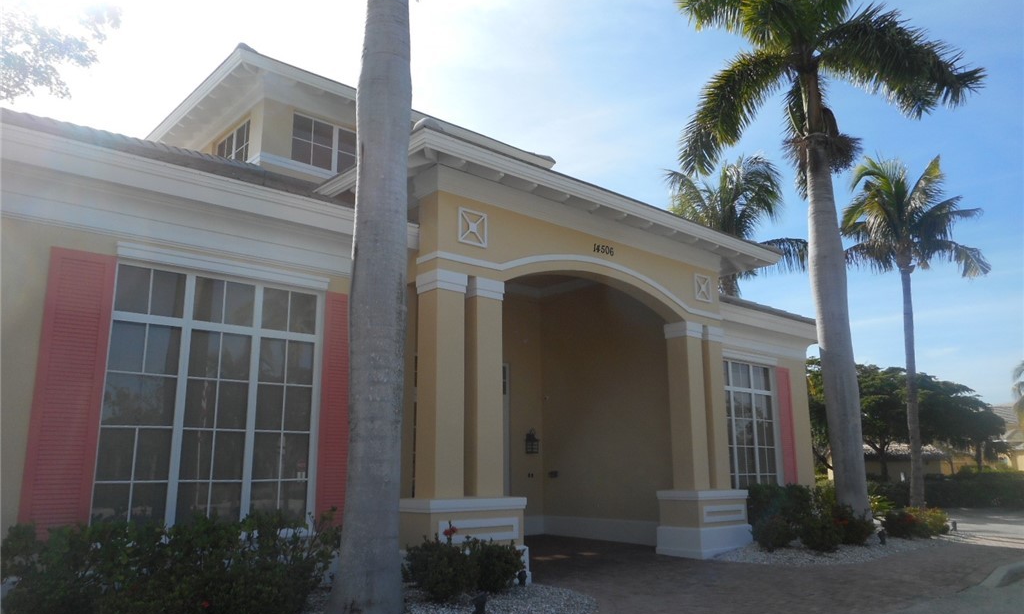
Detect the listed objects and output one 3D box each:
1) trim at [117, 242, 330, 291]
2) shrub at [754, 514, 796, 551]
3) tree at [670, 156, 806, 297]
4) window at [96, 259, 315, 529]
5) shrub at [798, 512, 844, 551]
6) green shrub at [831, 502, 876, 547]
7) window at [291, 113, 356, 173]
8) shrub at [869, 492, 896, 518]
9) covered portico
[{"bbox_3d":[-2.939,-0.392,7.736,2.213,0.135,0.100,10,-16,-41],"label":"trim"},{"bbox_3d":[4.083,3.513,11.510,0.647,0.517,0.647,10,-16,-41],"label":"shrub"},{"bbox_3d":[6.429,0.523,20.357,4.146,10.016,4.146,10,-16,-41],"label":"tree"},{"bbox_3d":[-3.020,0.993,7.569,2.172,2.562,0.100,10,-16,-41],"label":"window"},{"bbox_3d":[5.514,3.996,13.273,0.750,0.680,0.750,10,-16,-40],"label":"shrub"},{"bbox_3d":[5.671,3.591,12.252,0.664,0.650,0.664,10,-16,-41],"label":"green shrub"},{"bbox_3d":[-3.421,-3.023,14.156,1.693,0.927,0.100,10,-16,-41],"label":"window"},{"bbox_3d":[10.269,5.521,20.581,0.800,0.750,0.800,10,-16,-40],"label":"shrub"},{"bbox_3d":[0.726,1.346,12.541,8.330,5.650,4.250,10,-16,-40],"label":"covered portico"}]

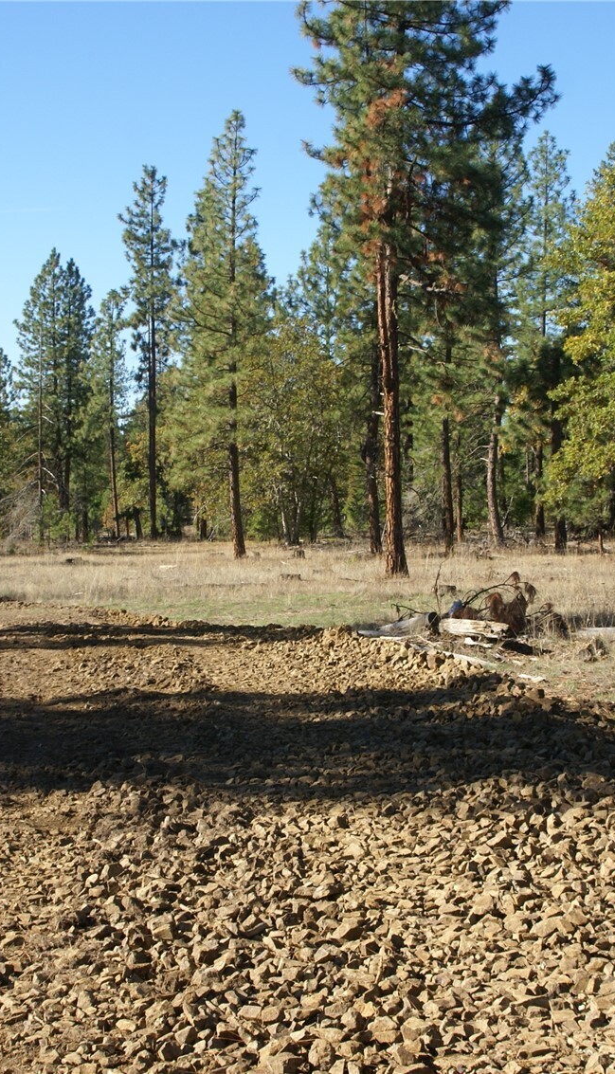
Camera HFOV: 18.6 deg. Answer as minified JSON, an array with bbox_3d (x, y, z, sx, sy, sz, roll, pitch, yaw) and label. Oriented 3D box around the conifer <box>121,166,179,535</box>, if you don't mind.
[{"bbox_3d":[-7.730,-8.946,90.855,2.861,18.016,2.861,0,1,0],"label":"conifer"}]

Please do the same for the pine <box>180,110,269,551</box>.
[{"bbox_3d":[-2.716,-6.689,61.882,2.986,14.706,2.986,0,1,0],"label":"pine"}]

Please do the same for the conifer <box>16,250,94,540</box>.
[{"bbox_3d":[-11.322,-6.303,83.895,3.484,13.056,3.484,0,1,0],"label":"conifer"}]

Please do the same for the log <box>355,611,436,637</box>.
[{"bbox_3d":[1.157,1.125,24.200,1.143,0.250,0.250,0,1,25],"label":"log"}]

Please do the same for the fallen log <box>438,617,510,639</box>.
[{"bbox_3d":[2.127,1.155,24.000,0.964,0.260,0.260,0,1,15],"label":"fallen log"}]

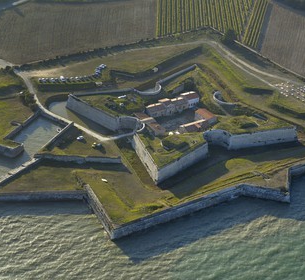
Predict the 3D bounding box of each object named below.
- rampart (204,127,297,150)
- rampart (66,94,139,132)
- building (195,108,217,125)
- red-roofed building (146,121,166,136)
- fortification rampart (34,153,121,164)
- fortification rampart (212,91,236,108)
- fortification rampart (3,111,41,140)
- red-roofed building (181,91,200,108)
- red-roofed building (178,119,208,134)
[{"bbox_3d":[62.670,-2.550,535.540,59.580,9.500,11.000,-6,31,-17],"label":"rampart"},{"bbox_3d":[-32.750,-17.210,549.810,56.150,9.500,10.000,26,36,34],"label":"rampart"},{"bbox_3d":[34.180,-14.950,551.720,8.500,7.700,14.500,-15,35,-30],"label":"building"},{"bbox_3d":[2.800,-5.780,532.540,6.700,6.900,12.000,-15,35,-30],"label":"red-roofed building"},{"bbox_3d":[-43.910,10.980,498.430,49.930,4.200,2.500,3,30,-2],"label":"fortification rampart"},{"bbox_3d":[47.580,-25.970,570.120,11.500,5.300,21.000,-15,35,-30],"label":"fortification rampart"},{"bbox_3d":[-83.120,-8.900,536.330,2.100,3.300,43.830,15,31,19],"label":"fortification rampart"},{"bbox_3d":[25.600,-27.690,573.130,11.800,7.700,9.500,-15,35,-30],"label":"red-roofed building"},{"bbox_3d":[26.750,-6.700,536.560,20.000,7.400,9.000,-15,35,-30],"label":"red-roofed building"}]

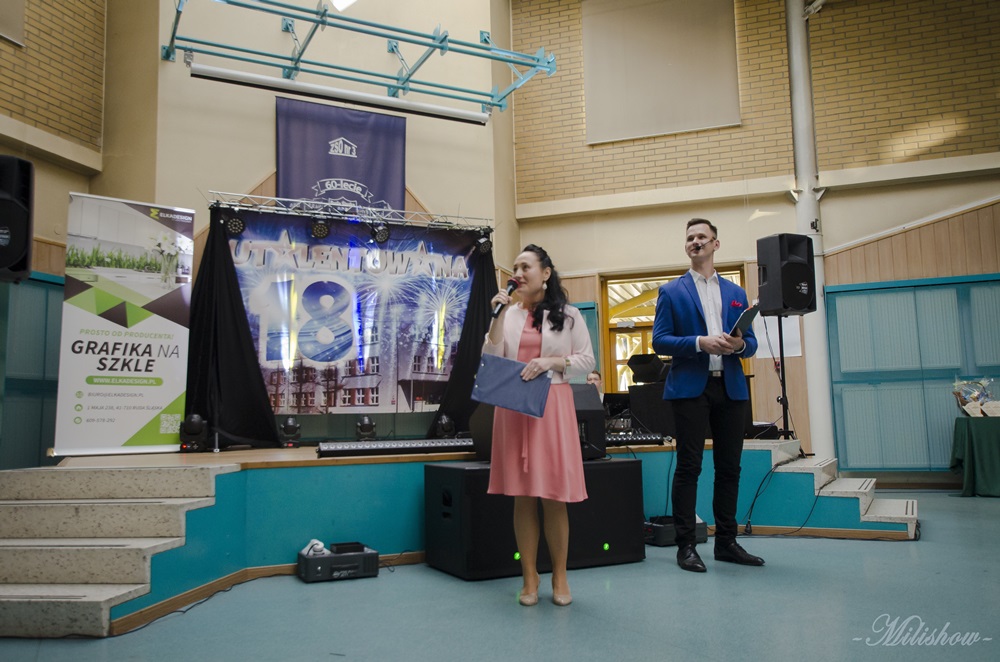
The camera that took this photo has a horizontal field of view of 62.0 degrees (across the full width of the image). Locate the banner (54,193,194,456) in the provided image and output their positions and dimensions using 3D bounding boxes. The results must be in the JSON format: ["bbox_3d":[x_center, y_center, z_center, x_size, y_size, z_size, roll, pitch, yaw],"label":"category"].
[{"bbox_3d":[-3.072,-0.045,6.896,1.043,2.110,0.120,4,-8,-39],"label":"banner"}]

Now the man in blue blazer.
[{"bbox_3d":[1.107,0.312,4.601,0.580,1.894,0.420,-1,-6,0],"label":"man in blue blazer"}]

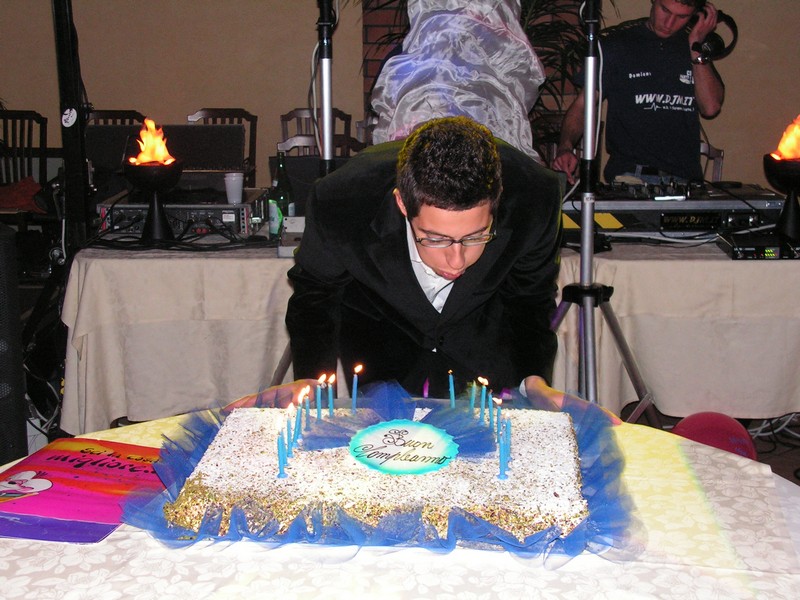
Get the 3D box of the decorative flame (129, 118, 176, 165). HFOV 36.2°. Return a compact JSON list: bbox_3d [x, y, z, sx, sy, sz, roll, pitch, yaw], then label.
[{"bbox_3d":[-0.812,-0.520,4.020,0.155,0.150,0.120,0,12,0],"label":"decorative flame"}]

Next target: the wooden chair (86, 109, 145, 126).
[{"bbox_3d":[-1.696,-0.604,7.170,0.450,0.970,0.520,0,12,0],"label":"wooden chair"}]

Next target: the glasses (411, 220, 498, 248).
[{"bbox_3d":[0.088,-0.158,2.128,0.138,0.042,0.140,-3,56,-9],"label":"glasses"}]

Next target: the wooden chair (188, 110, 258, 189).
[{"bbox_3d":[-1.050,-0.614,7.170,0.450,0.970,0.520,0,12,0],"label":"wooden chair"}]

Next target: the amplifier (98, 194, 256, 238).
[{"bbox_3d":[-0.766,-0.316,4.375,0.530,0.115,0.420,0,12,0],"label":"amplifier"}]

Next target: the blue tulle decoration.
[{"bbox_3d":[-0.023,0.243,1.901,0.700,0.100,0.560,0,12,4],"label":"blue tulle decoration"}]

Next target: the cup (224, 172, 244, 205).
[{"bbox_3d":[-0.568,-0.381,4.200,0.067,0.103,0.067,0,12,0],"label":"cup"}]

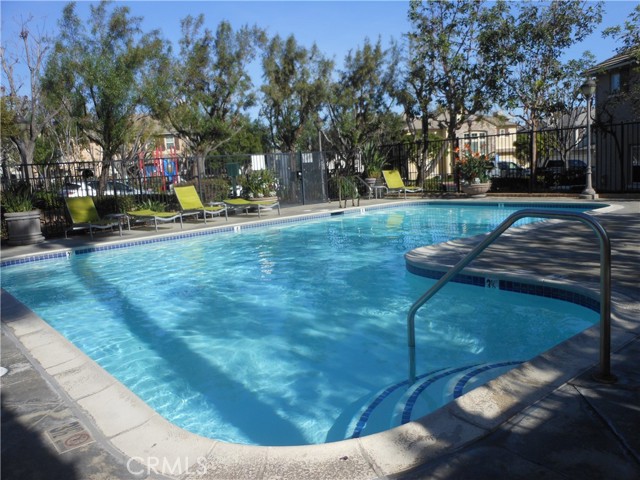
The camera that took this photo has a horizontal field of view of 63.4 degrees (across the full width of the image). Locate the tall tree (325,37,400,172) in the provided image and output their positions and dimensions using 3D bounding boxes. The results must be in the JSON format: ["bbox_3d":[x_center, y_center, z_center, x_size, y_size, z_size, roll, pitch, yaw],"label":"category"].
[{"bbox_3d":[1.666,-4.693,19.963,2.900,5.908,2.900,-3,8,5],"label":"tall tree"}]

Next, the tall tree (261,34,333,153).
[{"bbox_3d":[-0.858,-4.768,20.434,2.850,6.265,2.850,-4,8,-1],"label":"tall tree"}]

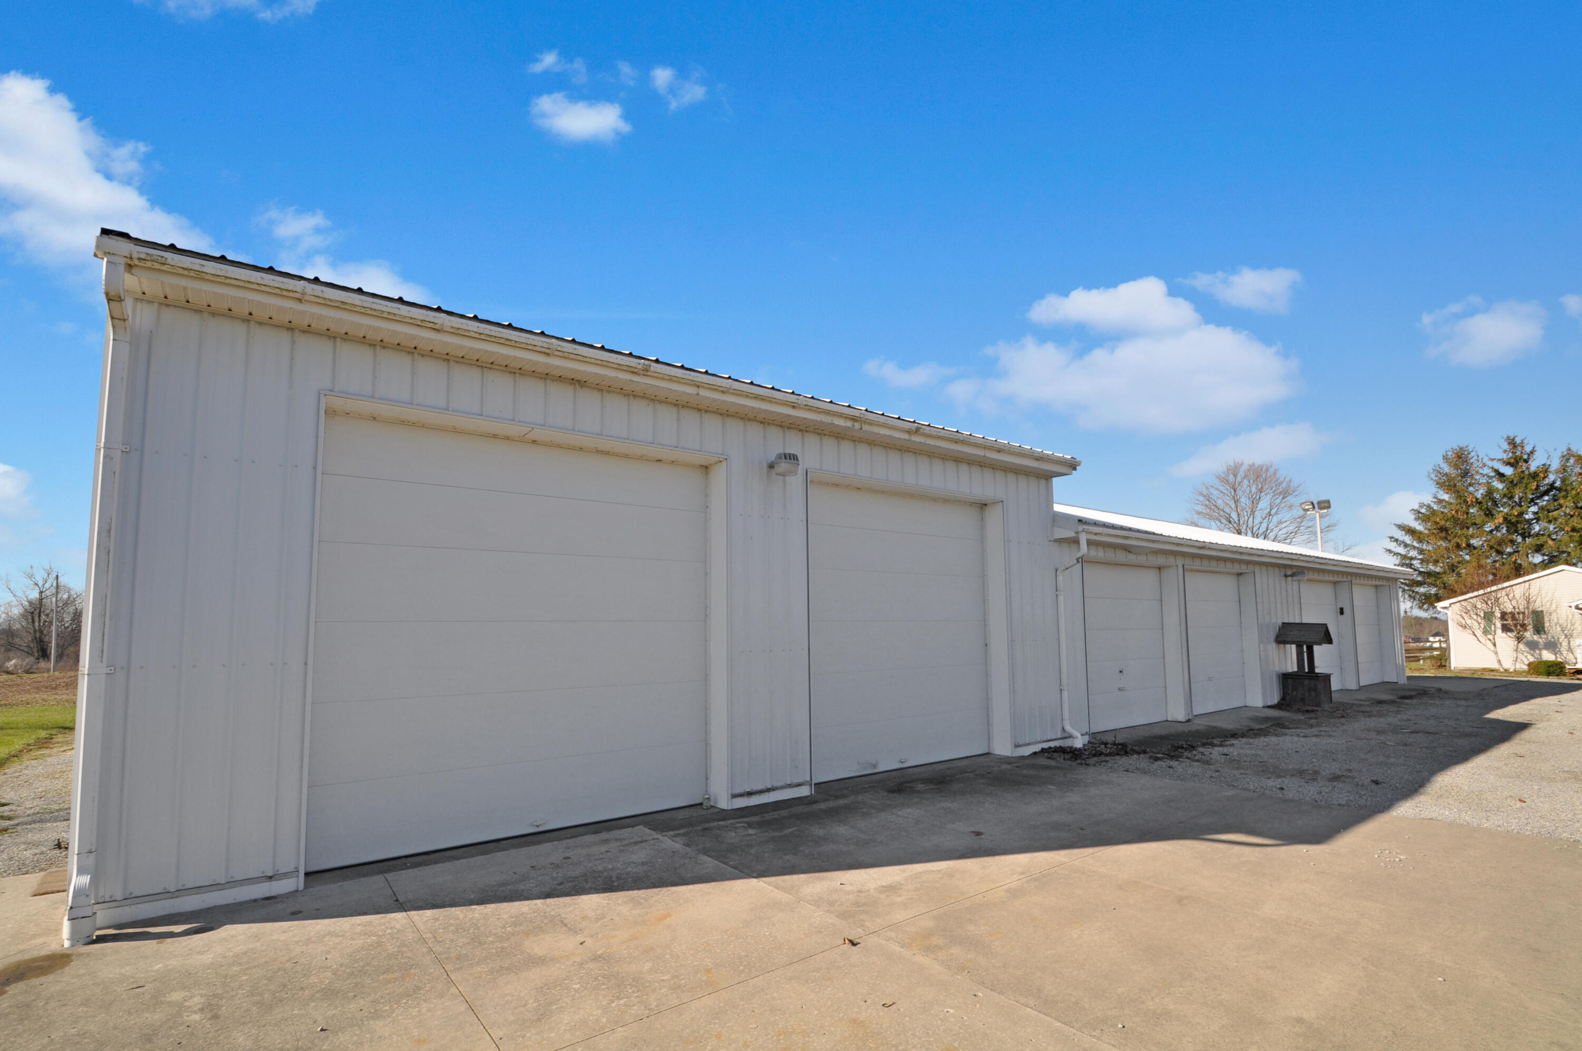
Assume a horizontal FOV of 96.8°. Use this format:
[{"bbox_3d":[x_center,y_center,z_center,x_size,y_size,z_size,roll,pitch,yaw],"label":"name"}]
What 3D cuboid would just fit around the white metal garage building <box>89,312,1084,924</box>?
[{"bbox_3d":[-2.485,1.079,9.772,9.250,3.750,8.000,4,-7,-36],"label":"white metal garage building"}]

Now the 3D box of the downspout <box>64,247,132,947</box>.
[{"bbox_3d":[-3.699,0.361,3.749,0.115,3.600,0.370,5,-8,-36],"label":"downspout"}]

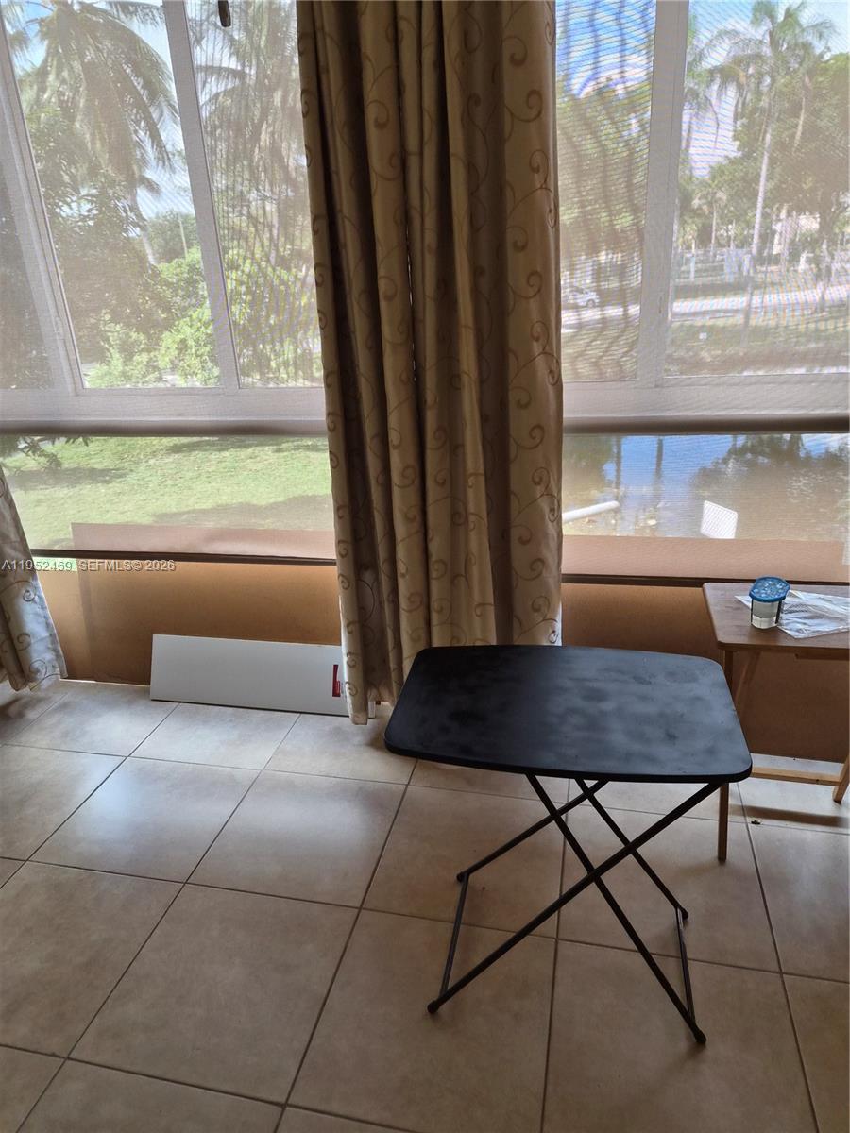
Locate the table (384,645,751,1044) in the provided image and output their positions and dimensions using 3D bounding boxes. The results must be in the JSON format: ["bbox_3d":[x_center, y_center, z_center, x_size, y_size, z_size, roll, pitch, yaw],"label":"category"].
[{"bbox_3d":[0.292,0.594,1.650,0.670,0.703,0.458,2,22,13],"label":"table"}]

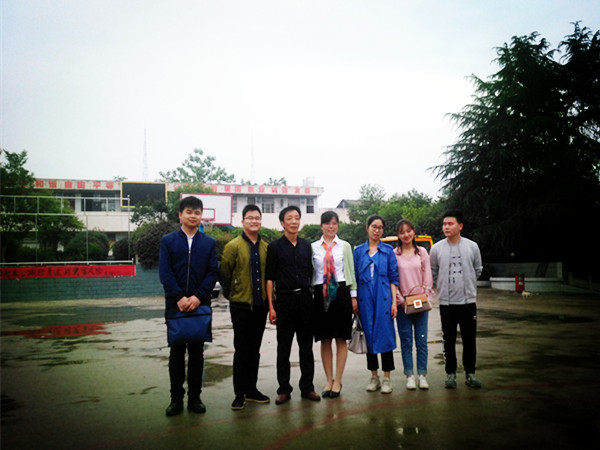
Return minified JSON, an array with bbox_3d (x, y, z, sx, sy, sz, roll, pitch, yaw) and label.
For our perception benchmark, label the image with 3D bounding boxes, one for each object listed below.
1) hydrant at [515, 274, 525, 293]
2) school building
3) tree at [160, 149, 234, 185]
[{"bbox_3d":[9.860,2.624,21.966,0.360,0.800,0.320,-2,-6,0],"label":"hydrant"},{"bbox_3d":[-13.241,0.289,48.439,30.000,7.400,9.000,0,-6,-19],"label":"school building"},{"bbox_3d":[-12.524,-2.177,59.580,10.000,14.500,10.000,0,-6,-19],"label":"tree"}]

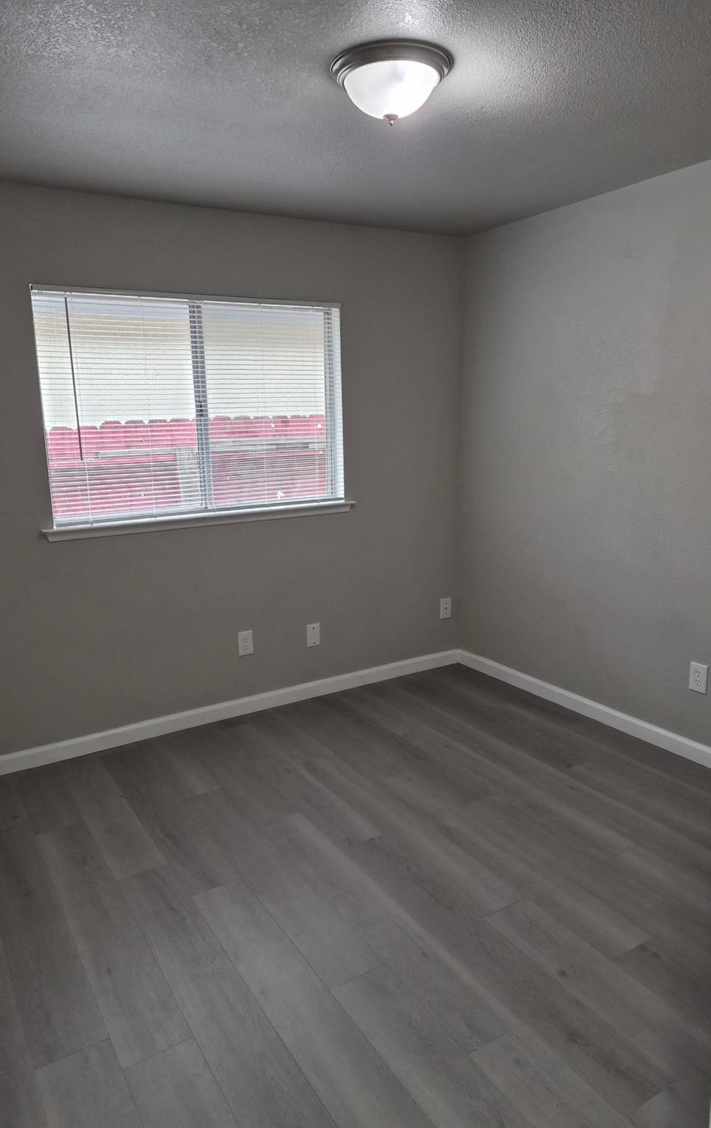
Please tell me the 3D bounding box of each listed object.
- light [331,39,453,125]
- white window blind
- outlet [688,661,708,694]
[{"bbox_3d":[0.100,-1.271,2.034,0.332,0.150,0.332,-1,12,0],"label":"light"},{"bbox_3d":[-0.699,-0.736,3.536,1.463,1.002,0.040,-8,14,-31],"label":"white window blind"},{"bbox_3d":[1.464,0.489,3.203,0.010,0.121,0.078,-8,14,-31],"label":"outlet"}]

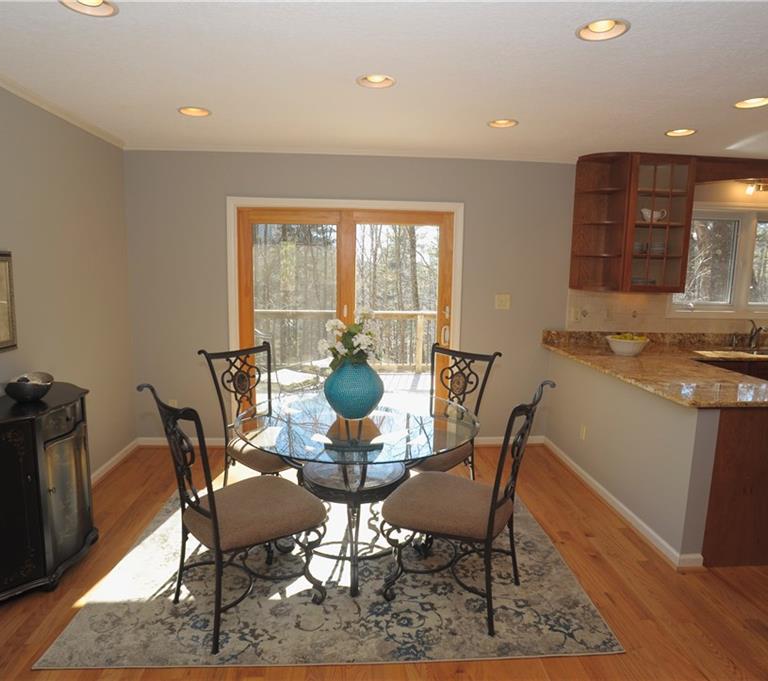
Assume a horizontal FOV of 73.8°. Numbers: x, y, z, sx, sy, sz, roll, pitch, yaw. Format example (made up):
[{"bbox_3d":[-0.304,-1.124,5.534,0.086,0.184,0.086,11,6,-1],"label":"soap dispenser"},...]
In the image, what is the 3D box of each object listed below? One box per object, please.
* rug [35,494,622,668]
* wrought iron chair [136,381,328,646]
[{"bbox_3d":[-0.218,1.156,2.791,2.320,0.012,1.600,1,8,-4],"label":"rug"},{"bbox_3d":[-0.636,0.696,2.268,0.650,1.030,0.500,-6,10,-41],"label":"wrought iron chair"}]

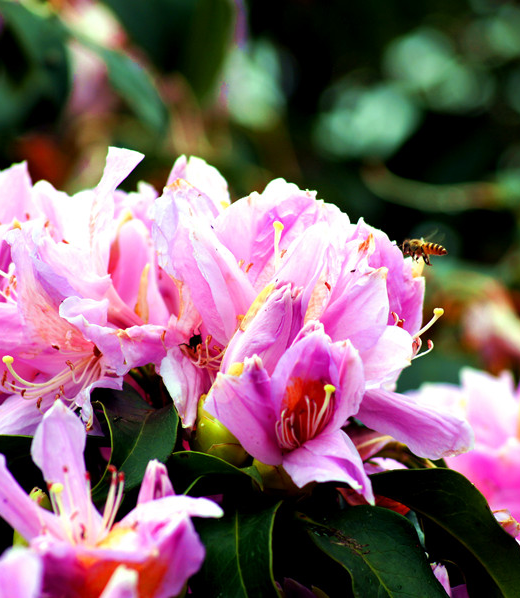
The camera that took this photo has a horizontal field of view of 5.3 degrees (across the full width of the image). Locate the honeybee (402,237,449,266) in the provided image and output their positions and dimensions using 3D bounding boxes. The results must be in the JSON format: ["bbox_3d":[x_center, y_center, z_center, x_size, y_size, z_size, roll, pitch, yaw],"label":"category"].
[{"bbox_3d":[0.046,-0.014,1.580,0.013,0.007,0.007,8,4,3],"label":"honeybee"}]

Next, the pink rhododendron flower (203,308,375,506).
[{"bbox_3d":[0.009,0.031,1.570,0.046,0.052,0.042,-1,-18,-13],"label":"pink rhododendron flower"}]

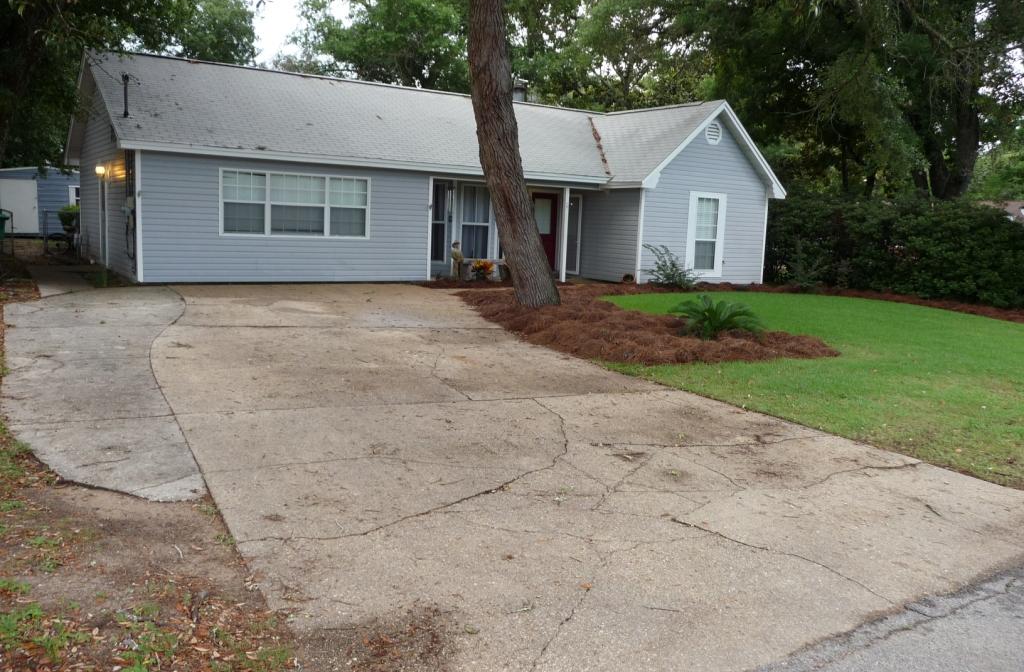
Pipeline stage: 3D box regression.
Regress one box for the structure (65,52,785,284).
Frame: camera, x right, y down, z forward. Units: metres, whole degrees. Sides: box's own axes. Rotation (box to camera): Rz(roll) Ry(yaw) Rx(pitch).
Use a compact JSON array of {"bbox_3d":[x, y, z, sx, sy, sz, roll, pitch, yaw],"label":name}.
[{"bbox_3d":[-2.207,-4.216,22.673,16.677,4.890,10.283,-3,10,-33],"label":"structure"}]

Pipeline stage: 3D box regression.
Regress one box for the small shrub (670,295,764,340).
[{"bbox_3d":[2.803,-0.291,11.466,1.250,0.580,1.150,5,8,14],"label":"small shrub"}]

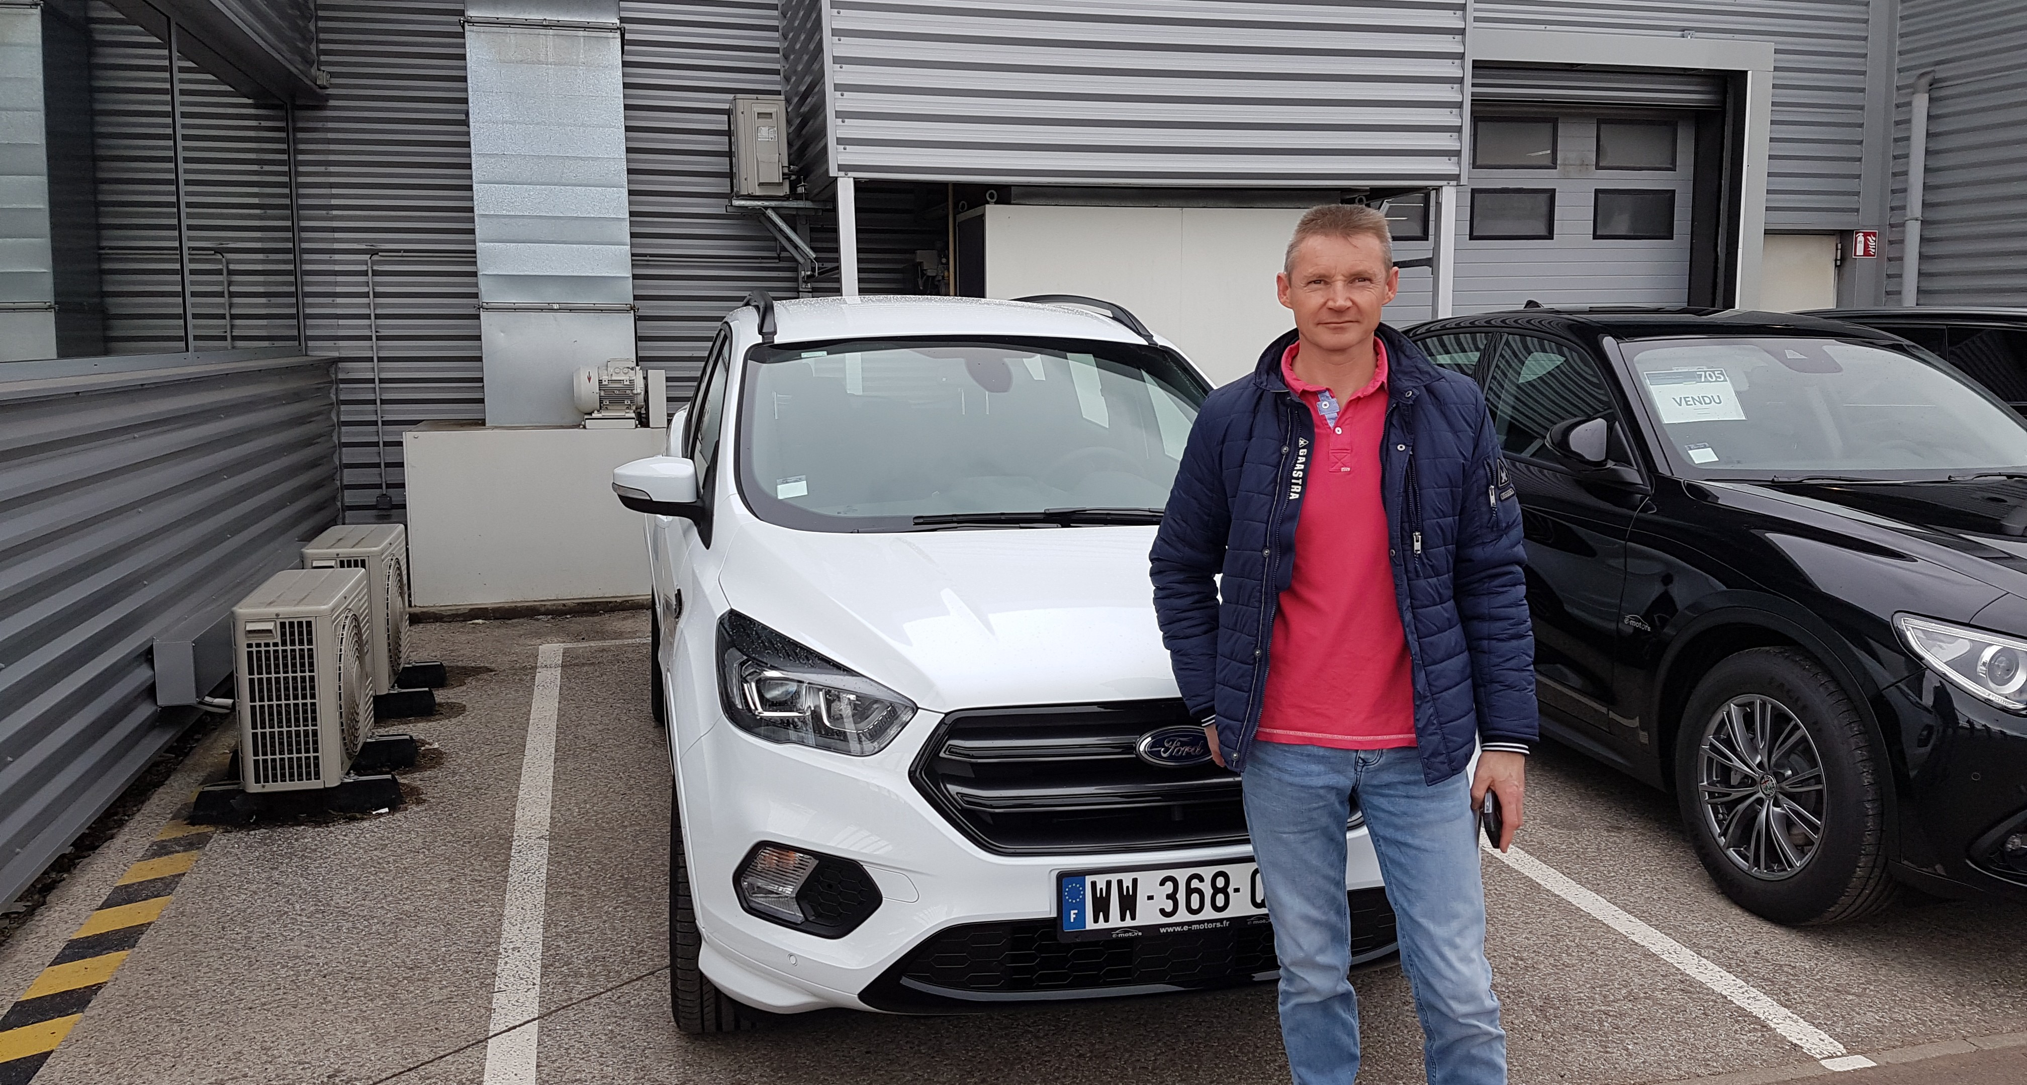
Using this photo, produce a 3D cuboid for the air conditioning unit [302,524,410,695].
[{"bbox_3d":[-2.800,0.291,6.530,0.295,0.620,0.760,-3,9,-14],"label":"air conditioning unit"}]

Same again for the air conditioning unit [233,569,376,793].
[{"bbox_3d":[-2.457,0.462,5.320,0.295,0.620,0.760,-2,9,-14],"label":"air conditioning unit"}]

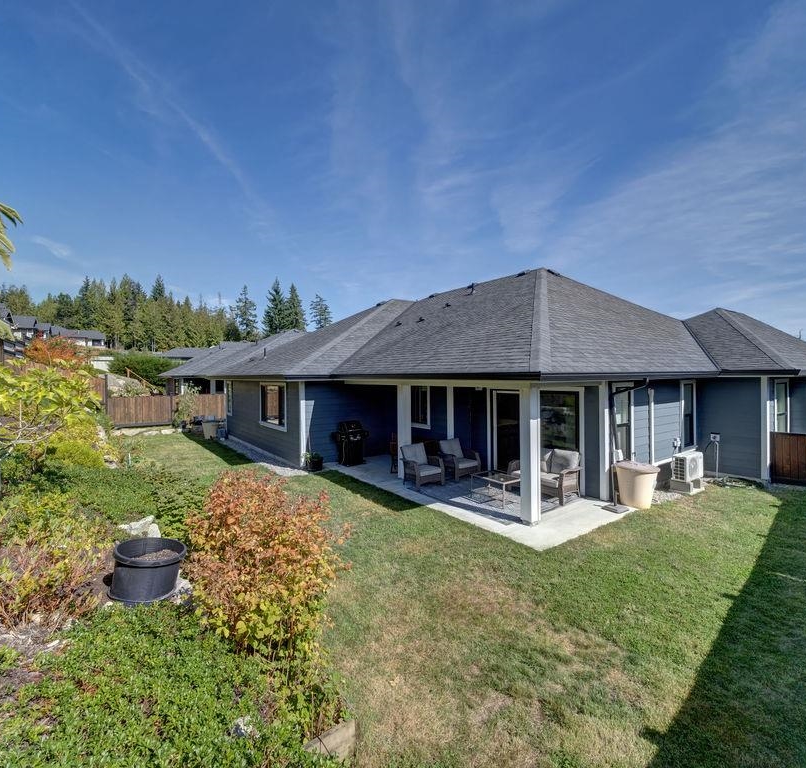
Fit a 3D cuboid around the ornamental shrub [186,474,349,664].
[{"bbox_3d":[-1.072,1.391,3.300,1.150,1.280,1.100,-1,1,-17],"label":"ornamental shrub"}]

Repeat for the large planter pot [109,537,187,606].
[{"bbox_3d":[-2.387,1.756,3.900,0.580,0.390,0.580,-1,2,-30],"label":"large planter pot"}]

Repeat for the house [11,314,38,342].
[{"bbox_3d":[-61.442,-8.846,66.000,10.000,6.200,9.500,-2,2,-36],"label":"house"}]

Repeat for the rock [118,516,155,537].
[{"bbox_3d":[-3.194,1.745,5.000,0.420,0.280,0.320,-1,2,-27],"label":"rock"}]

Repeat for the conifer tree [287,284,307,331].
[{"bbox_3d":[-32.148,-20.677,125.000,7.000,21.000,7.000,-1,1,-17],"label":"conifer tree"}]

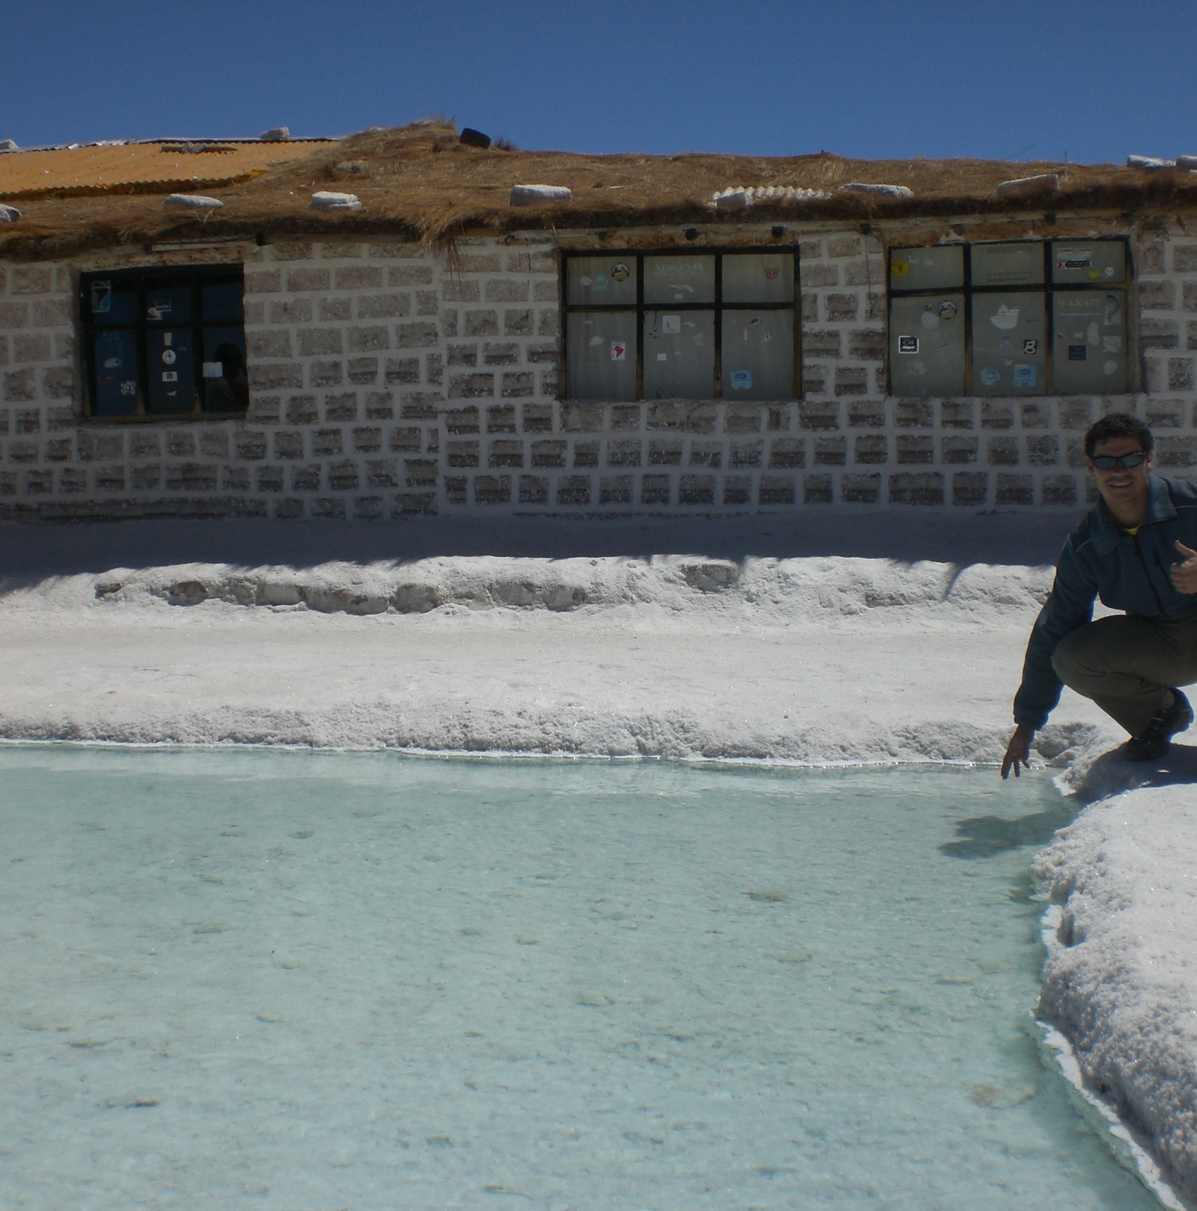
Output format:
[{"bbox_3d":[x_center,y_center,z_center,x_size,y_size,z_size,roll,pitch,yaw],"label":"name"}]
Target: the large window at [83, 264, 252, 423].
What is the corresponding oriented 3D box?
[{"bbox_3d":[-3.408,-2.050,13.900,1.460,1.170,0.100,1,4,16],"label":"large window"}]

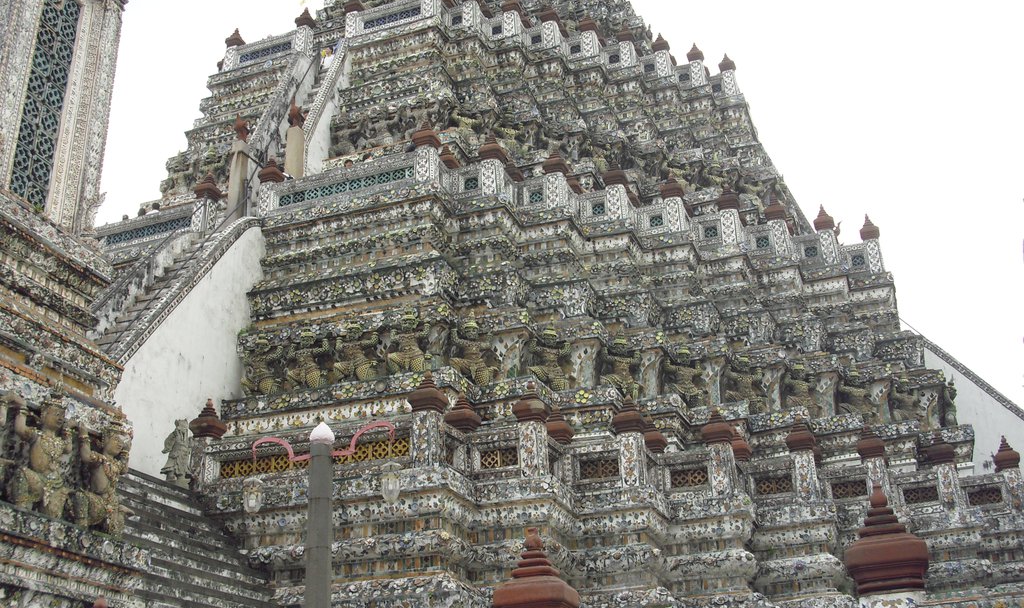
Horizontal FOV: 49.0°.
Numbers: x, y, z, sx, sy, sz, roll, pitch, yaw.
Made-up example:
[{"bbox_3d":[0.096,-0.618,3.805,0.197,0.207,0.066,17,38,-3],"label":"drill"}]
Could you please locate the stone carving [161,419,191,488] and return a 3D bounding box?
[{"bbox_3d":[-5.265,2.346,17.640,0.288,1.188,0.396,-20,-30,37],"label":"stone carving"}]

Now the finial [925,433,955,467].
[{"bbox_3d":[8.391,2.862,22.138,0.510,0.692,0.510,-10,-25,19],"label":"finial"}]

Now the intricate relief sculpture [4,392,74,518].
[{"bbox_3d":[-4.857,1.550,11.579,0.300,1.356,0.600,-10,-25,19],"label":"intricate relief sculpture"}]

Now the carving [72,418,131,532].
[{"bbox_3d":[-5.348,2.230,14.512,0.441,1.449,0.662,-10,-24,18],"label":"carving"}]

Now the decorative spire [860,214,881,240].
[{"bbox_3d":[9.224,-1.936,28.994,0.500,0.858,0.500,-10,-25,19],"label":"decorative spire"}]

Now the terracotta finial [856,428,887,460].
[{"bbox_3d":[6.896,2.684,21.573,0.500,0.701,0.500,-10,-25,19],"label":"terracotta finial"}]

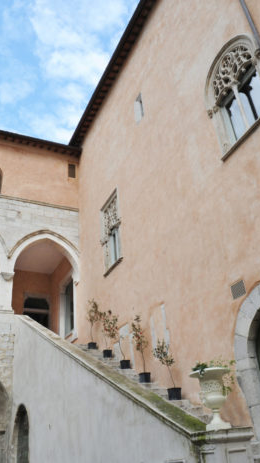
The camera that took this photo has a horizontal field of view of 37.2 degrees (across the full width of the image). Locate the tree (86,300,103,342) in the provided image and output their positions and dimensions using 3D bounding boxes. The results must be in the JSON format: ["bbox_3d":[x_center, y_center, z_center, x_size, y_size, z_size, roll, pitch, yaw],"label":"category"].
[{"bbox_3d":[-1.137,2.841,12.368,0.389,1.419,0.407,9,-33,-24],"label":"tree"}]

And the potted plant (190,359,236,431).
[{"bbox_3d":[0.868,1.673,3.964,0.450,0.630,0.450,9,-32,-24],"label":"potted plant"}]

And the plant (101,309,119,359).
[{"bbox_3d":[-0.568,2.933,11.109,0.436,1.370,0.456,-4,-30,-2],"label":"plant"}]

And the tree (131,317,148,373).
[{"bbox_3d":[0.252,2.647,9.160,0.301,1.350,0.315,9,-33,-24],"label":"tree"}]

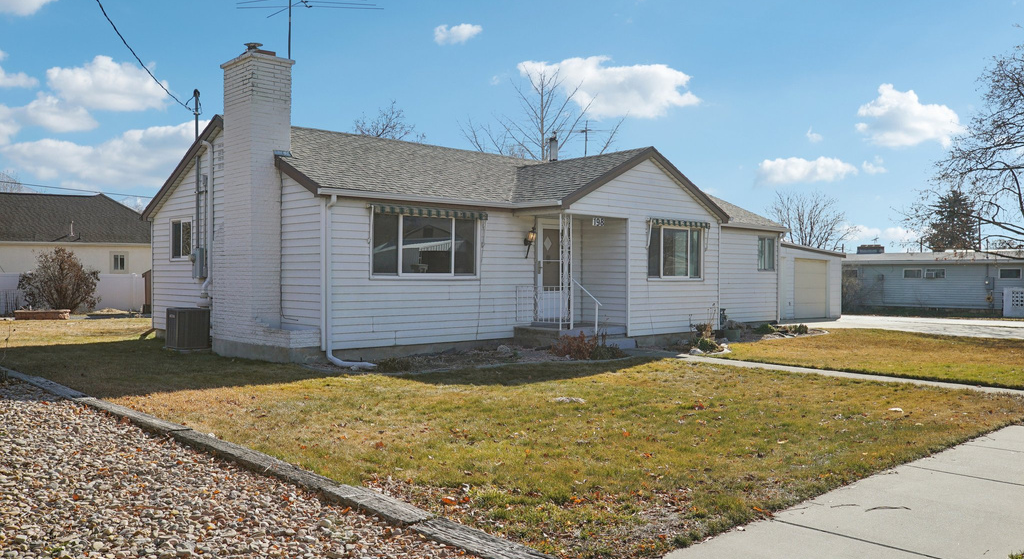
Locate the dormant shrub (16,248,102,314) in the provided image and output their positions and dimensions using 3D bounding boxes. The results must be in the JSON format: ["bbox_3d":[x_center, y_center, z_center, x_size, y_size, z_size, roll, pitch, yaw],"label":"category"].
[{"bbox_3d":[-17.000,0.000,31.000,3.050,2.500,2.900,0,0,0],"label":"dormant shrub"}]

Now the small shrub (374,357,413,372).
[{"bbox_3d":[-1.790,1.250,12.450,0.560,0.280,0.480,0,0,0],"label":"small shrub"}]

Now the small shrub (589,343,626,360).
[{"bbox_3d":[1.680,1.240,14.450,0.580,0.330,0.500,0,0,0],"label":"small shrub"}]

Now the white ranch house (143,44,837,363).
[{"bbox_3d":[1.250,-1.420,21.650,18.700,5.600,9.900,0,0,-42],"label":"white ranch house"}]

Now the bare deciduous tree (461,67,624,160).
[{"bbox_3d":[1.330,-4.000,36.000,7.300,10.500,7.200,0,0,0],"label":"bare deciduous tree"}]

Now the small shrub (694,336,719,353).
[{"bbox_3d":[3.750,1.250,15.900,0.470,0.320,0.450,0,0,0],"label":"small shrub"}]

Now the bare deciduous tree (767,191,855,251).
[{"bbox_3d":[15.500,-1.700,43.000,4.600,6.000,4.600,0,0,0],"label":"bare deciduous tree"}]

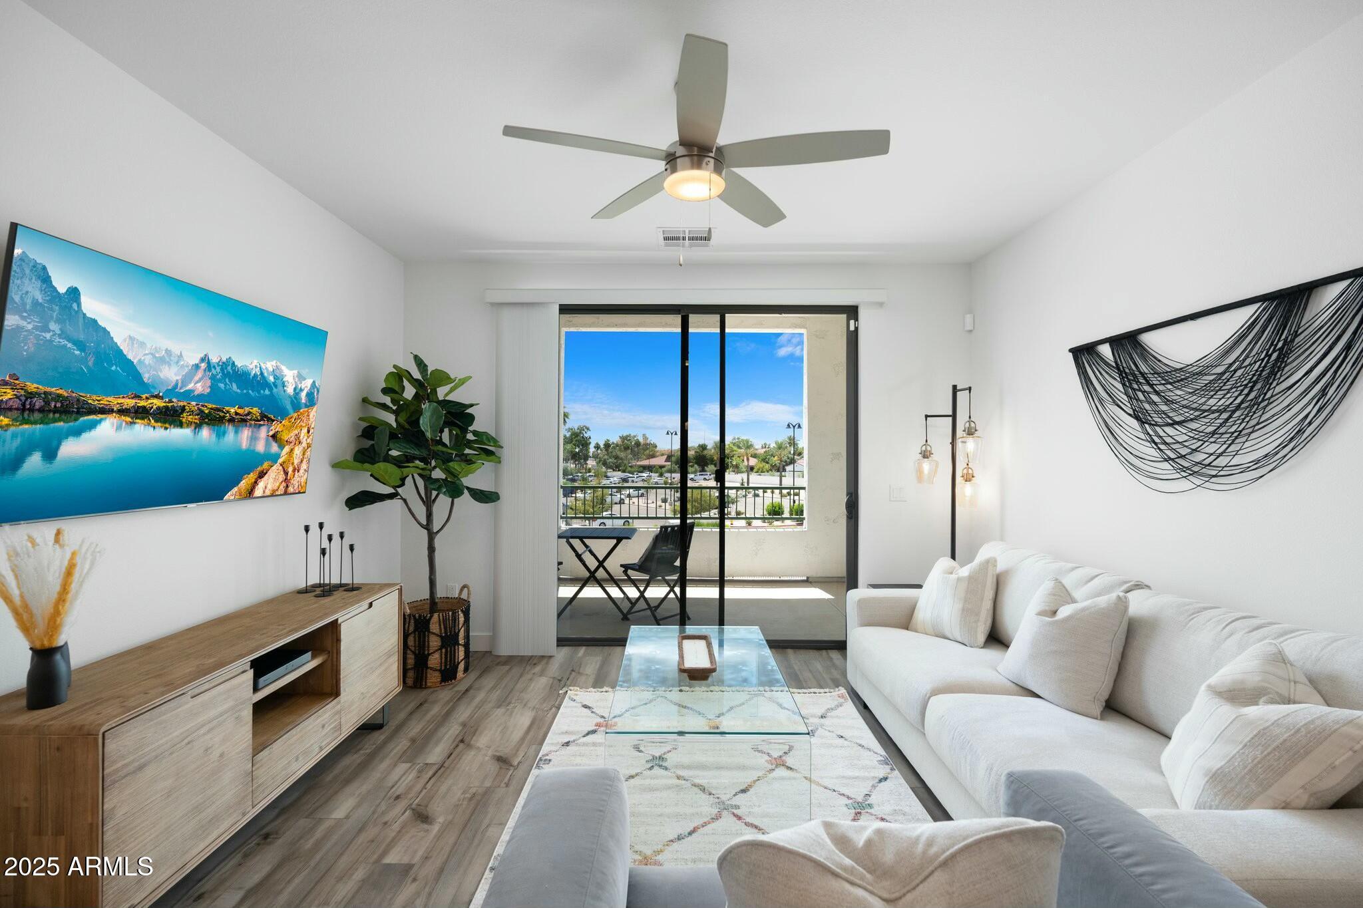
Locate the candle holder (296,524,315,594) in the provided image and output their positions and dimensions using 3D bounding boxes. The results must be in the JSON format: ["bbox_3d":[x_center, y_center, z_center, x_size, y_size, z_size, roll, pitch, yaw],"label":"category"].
[{"bbox_3d":[-1.822,0.508,2.946,0.080,0.325,0.080,0,0,0],"label":"candle holder"}]

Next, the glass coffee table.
[{"bbox_3d":[0.082,1.162,2.616,0.680,0.462,1.211,0,0,0],"label":"glass coffee table"}]

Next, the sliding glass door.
[{"bbox_3d":[0.096,0.157,4.401,2.360,2.460,0.120,0,0,0],"label":"sliding glass door"}]

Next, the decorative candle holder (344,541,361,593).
[{"bbox_3d":[-1.622,0.557,2.990,0.080,0.228,0.080,0,0,0],"label":"decorative candle holder"}]

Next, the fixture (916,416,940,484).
[{"bbox_3d":[1.579,-0.027,3.892,0.150,0.438,0.150,0,0,0],"label":"fixture"}]

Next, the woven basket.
[{"bbox_3d":[-1.528,1.117,3.767,0.410,0.530,0.410,0,0,0],"label":"woven basket"}]

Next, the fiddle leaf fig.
[{"bbox_3d":[-1.529,0.258,3.669,0.840,1.750,0.820,0,0,0],"label":"fiddle leaf fig"}]

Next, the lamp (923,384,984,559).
[{"bbox_3d":[1.723,0.476,3.875,0.430,1.839,0.440,0,0,0],"label":"lamp"}]

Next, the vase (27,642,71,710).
[{"bbox_3d":[-1.705,0.596,1.639,0.090,0.158,0.095,0,0,0],"label":"vase"}]

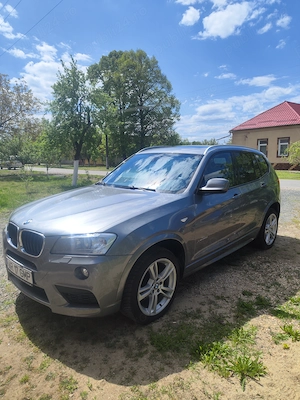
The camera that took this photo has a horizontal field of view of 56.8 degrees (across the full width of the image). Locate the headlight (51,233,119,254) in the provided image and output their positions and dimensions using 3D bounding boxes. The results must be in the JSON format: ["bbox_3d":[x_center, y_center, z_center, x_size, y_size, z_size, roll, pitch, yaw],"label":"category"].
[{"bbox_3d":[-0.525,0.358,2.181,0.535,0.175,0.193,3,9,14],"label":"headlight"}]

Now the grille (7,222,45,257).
[{"bbox_3d":[-1.112,0.352,2.468,0.730,0.225,0.130,9,12,42],"label":"grille"}]

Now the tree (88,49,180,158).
[{"bbox_3d":[-2.028,-11.925,36.838,12.222,15.312,11.855,1,9,0],"label":"tree"}]

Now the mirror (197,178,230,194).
[{"bbox_3d":[0.692,-0.145,2.997,0.250,0.175,0.230,9,12,42],"label":"mirror"}]

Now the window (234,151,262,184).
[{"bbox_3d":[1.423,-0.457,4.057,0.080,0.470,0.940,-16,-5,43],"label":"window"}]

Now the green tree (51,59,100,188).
[{"bbox_3d":[-3.626,-3.661,13.274,2.537,6.015,2.461,1,9,0],"label":"green tree"}]

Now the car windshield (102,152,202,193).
[{"bbox_3d":[0.017,-0.394,3.596,1.370,0.150,0.820,9,45,42],"label":"car windshield"}]

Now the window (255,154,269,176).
[{"bbox_3d":[1.841,-0.547,4.548,0.070,0.360,0.420,-16,-5,43],"label":"window"}]

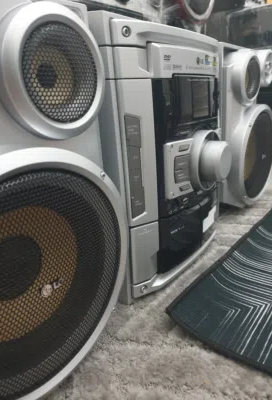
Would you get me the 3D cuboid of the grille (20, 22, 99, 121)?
[{"bbox_3d":[-0.057,-0.096,0.230,0.020,0.069,0.069,11,24,39],"label":"grille"}]

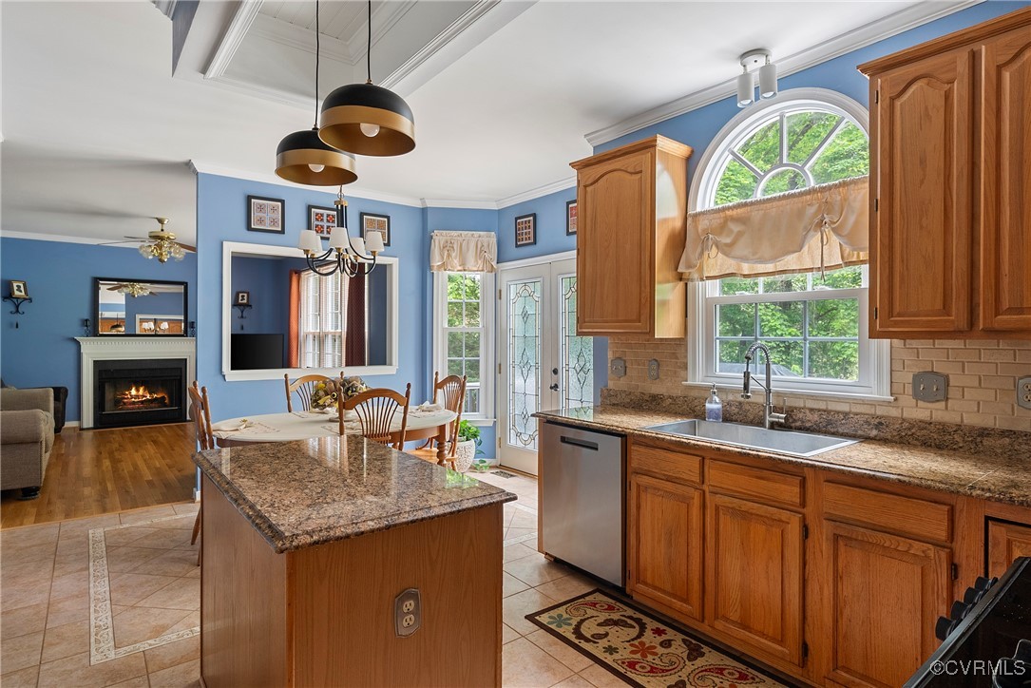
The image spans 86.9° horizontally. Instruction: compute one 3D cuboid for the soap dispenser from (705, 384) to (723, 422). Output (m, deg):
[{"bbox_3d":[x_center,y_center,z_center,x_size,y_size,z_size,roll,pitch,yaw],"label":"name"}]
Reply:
[{"bbox_3d":[1.018,0.293,2.790,0.080,0.200,0.080,0,1,27],"label":"soap dispenser"}]

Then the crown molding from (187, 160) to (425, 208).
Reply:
[{"bbox_3d":[-1.773,-1.393,4.885,2.040,0.100,0.090,0,1,-39],"label":"crown molding"}]

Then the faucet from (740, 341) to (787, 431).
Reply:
[{"bbox_3d":[1.130,0.196,2.475,0.250,0.405,0.125,-1,1,-38],"label":"faucet"}]

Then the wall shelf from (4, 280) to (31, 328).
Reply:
[{"bbox_3d":[-6.955,-0.550,7.610,0.300,0.660,0.140,0,1,-39],"label":"wall shelf"}]

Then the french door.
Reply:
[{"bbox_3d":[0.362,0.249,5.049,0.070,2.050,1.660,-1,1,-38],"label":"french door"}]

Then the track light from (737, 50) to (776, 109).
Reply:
[{"bbox_3d":[1.166,-1.301,2.663,0.150,0.226,0.205,0,1,-39],"label":"track light"}]

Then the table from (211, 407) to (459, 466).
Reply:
[{"bbox_3d":[-1.242,0.913,3.918,1.640,0.760,1.300,-1,1,-38],"label":"table"}]

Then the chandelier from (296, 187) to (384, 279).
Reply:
[{"bbox_3d":[-1.266,-0.812,3.941,0.610,0.650,0.610,0,1,-39],"label":"chandelier"}]

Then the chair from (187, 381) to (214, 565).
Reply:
[{"bbox_3d":[-1.755,0.776,3.503,0.540,1.040,0.480,-1,1,-38],"label":"chair"}]

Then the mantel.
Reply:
[{"bbox_3d":[-5.825,0.575,8.485,1.620,1.340,0.210,0,1,-39],"label":"mantel"}]

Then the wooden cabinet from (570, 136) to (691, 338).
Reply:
[{"bbox_3d":[0.696,-0.586,3.314,0.365,1.100,0.670,0,1,-39],"label":"wooden cabinet"}]

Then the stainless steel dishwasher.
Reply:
[{"bbox_3d":[0.600,0.860,3.185,0.610,0.800,0.605,0,1,-39],"label":"stainless steel dishwasher"}]

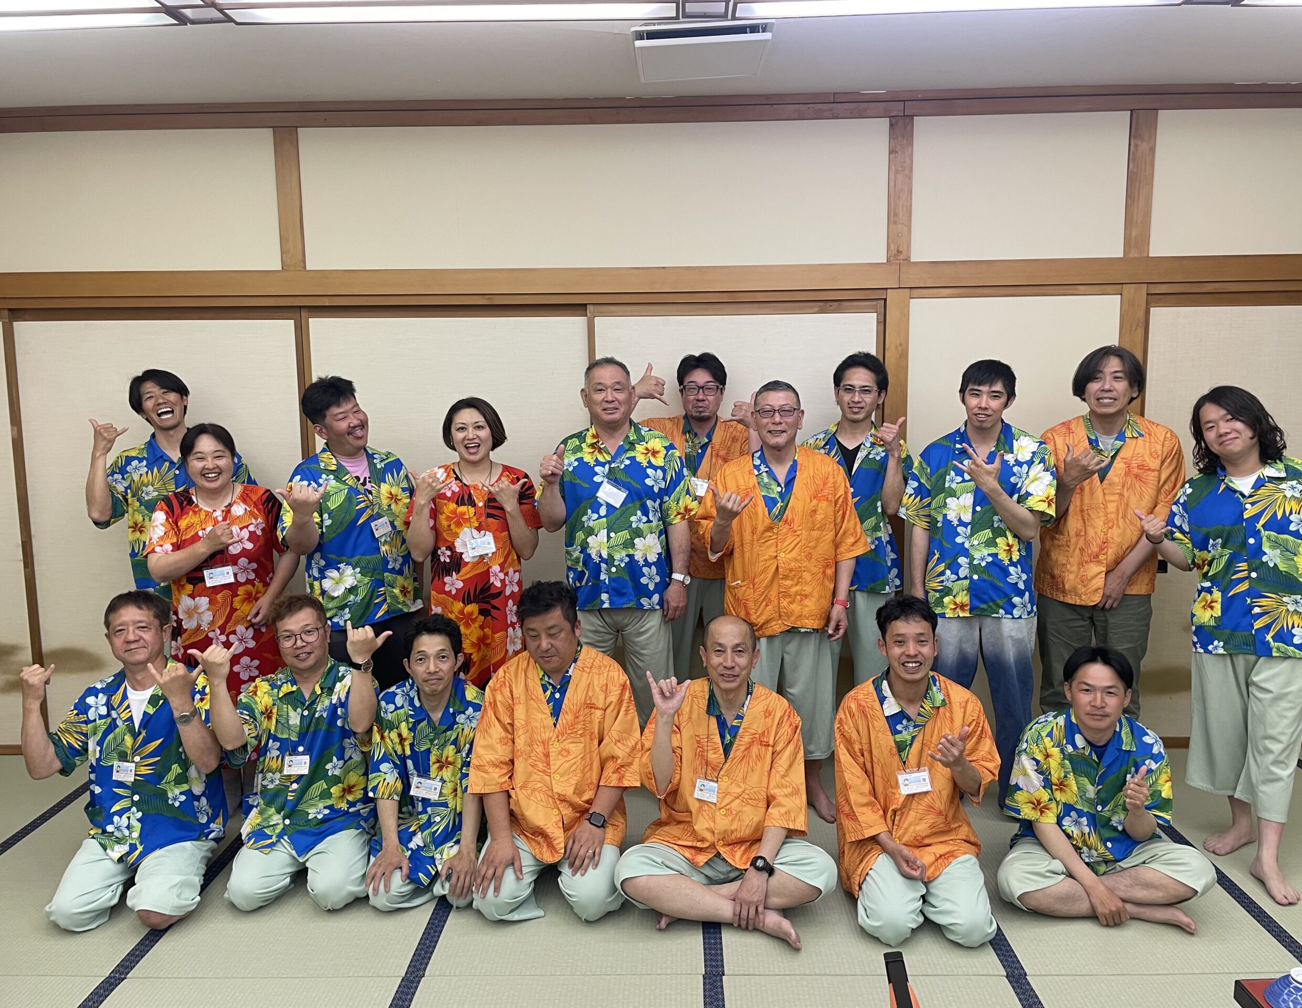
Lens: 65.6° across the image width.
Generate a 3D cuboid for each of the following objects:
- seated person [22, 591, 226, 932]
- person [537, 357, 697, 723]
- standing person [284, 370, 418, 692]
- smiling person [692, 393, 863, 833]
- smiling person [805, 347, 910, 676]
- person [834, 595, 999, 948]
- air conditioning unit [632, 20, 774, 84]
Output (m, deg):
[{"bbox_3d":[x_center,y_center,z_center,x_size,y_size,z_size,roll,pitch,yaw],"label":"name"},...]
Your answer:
[{"bbox_3d":[-1.707,0.785,3.378,0.670,1.000,0.660,-2,8,-9],"label":"seated person"},{"bbox_3d":[-0.121,0.333,3.943,0.620,1.785,0.380,-1,8,1],"label":"person"},{"bbox_3d":[-1.142,0.361,3.872,0.560,1.685,0.450,-6,10,-31],"label":"standing person"},{"bbox_3d":[0.479,0.375,3.742,0.610,1.650,0.420,1,8,9],"label":"smiling person"},{"bbox_3d":[0.836,0.295,4.112,0.480,1.790,0.340,0,8,6],"label":"smiling person"},{"bbox_3d":[0.854,0.804,3.292,0.550,1.000,0.640,1,8,13],"label":"person"},{"bbox_3d":[0.180,-1.590,3.587,0.480,0.080,0.520,-1,8,1],"label":"air conditioning unit"}]

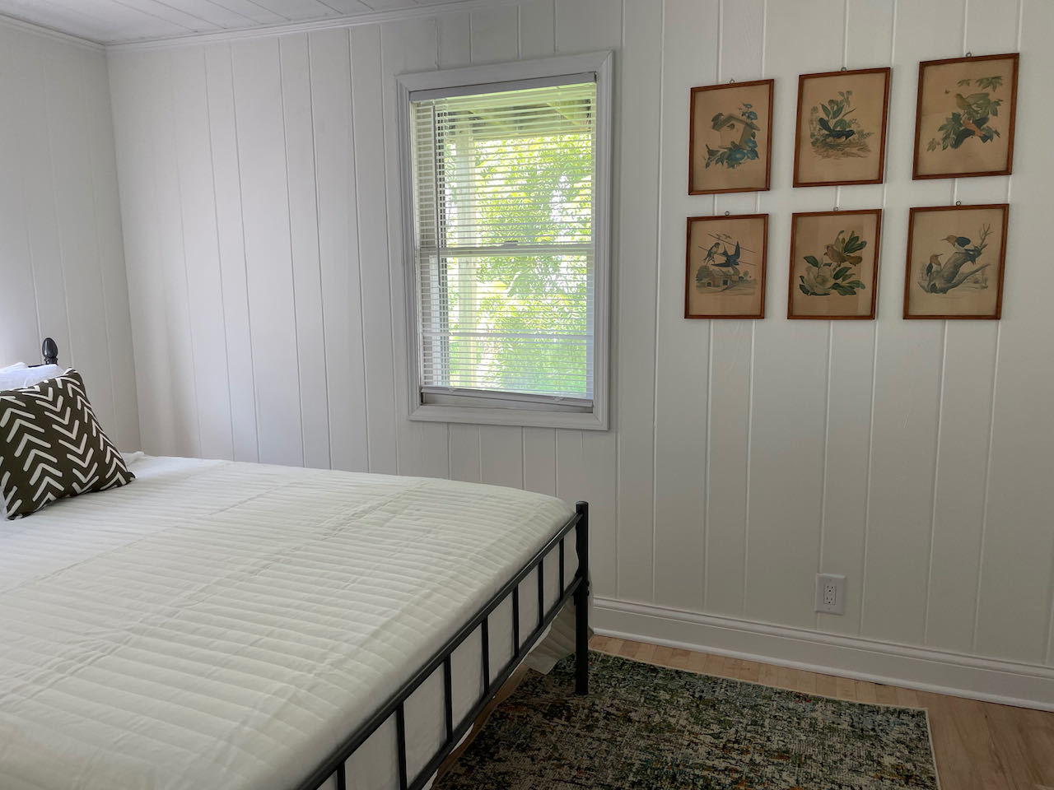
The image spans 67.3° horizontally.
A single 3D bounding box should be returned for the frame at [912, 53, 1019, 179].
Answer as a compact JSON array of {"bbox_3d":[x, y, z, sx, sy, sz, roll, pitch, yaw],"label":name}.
[{"bbox_3d":[1.187,-0.749,2.147,0.237,0.311,0.018,3,9,21],"label":"frame"}]

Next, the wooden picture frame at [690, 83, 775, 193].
[{"bbox_3d":[0.610,-0.765,2.371,0.238,0.314,0.018,3,9,21],"label":"wooden picture frame"}]

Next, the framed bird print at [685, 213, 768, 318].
[{"bbox_3d":[0.611,-0.390,2.430,0.240,0.310,0.018,3,9,21],"label":"framed bird print"}]

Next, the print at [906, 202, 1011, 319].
[{"bbox_3d":[1.191,-0.366,2.205,0.242,0.310,0.018,3,9,21],"label":"print"}]

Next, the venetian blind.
[{"bbox_3d":[-0.080,-0.504,2.708,0.665,1.070,0.035,3,9,21],"label":"venetian blind"}]

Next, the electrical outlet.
[{"bbox_3d":[0.945,0.620,2.464,0.081,0.124,0.008,3,9,21],"label":"electrical outlet"}]

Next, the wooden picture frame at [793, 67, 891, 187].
[{"bbox_3d":[0.896,-0.757,2.260,0.239,0.311,0.018,3,9,21],"label":"wooden picture frame"}]

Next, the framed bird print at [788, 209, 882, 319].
[{"bbox_3d":[0.898,-0.377,2.319,0.239,0.310,0.018,3,9,21],"label":"framed bird print"}]

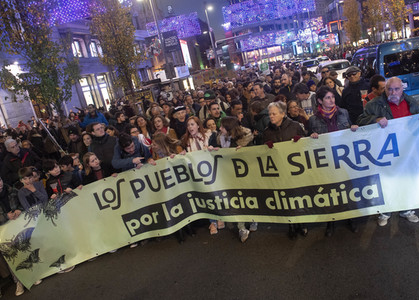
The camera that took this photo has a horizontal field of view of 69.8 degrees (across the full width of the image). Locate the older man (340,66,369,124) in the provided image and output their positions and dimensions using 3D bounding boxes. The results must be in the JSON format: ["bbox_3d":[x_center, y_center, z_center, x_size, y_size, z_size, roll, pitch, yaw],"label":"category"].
[{"bbox_3d":[2.378,-0.409,4.715,0.540,1.780,0.360,-10,11,11],"label":"older man"}]

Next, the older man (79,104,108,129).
[{"bbox_3d":[-2.781,-0.288,7.845,0.620,1.820,0.400,-12,15,0],"label":"older man"}]

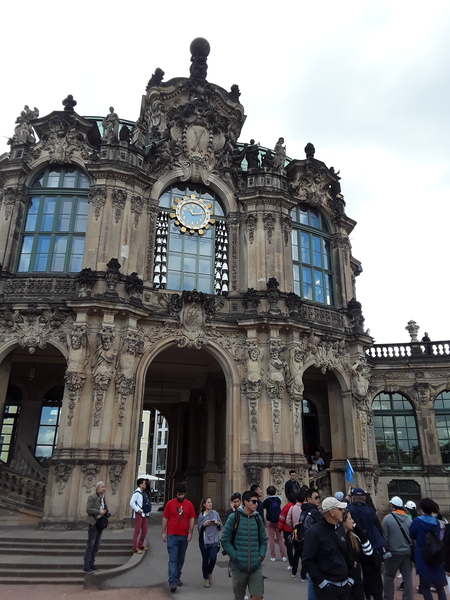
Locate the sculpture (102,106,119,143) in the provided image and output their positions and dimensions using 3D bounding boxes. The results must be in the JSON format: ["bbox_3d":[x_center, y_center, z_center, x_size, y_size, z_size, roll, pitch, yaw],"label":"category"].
[{"bbox_3d":[-5.662,-8.811,23.438,0.781,2.003,0.700,4,-22,-9],"label":"sculpture"}]

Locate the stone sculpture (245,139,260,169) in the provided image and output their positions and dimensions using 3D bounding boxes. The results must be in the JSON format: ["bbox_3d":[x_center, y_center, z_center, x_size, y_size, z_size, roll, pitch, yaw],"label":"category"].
[{"bbox_3d":[1.386,-7.289,23.611,0.680,1.880,0.550,4,-23,-9],"label":"stone sculpture"}]

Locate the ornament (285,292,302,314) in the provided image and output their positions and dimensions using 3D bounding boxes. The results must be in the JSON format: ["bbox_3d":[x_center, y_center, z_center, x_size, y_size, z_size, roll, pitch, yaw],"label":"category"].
[{"bbox_3d":[3.052,0.192,20.898,0.700,1.000,0.650,0,-22,0],"label":"ornament"}]

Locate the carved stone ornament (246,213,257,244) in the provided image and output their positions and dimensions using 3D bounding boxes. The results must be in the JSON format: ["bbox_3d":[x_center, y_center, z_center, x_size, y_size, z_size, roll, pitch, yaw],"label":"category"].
[{"bbox_3d":[1.262,-3.428,22.318,0.515,1.648,0.258,-6,-23,16],"label":"carved stone ornament"}]

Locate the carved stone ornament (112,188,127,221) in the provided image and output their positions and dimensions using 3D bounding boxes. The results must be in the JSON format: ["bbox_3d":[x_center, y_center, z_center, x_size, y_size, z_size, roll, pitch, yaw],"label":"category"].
[{"bbox_3d":[-4.535,-4.107,20.145,0.600,1.720,0.250,6,-23,-12],"label":"carved stone ornament"}]

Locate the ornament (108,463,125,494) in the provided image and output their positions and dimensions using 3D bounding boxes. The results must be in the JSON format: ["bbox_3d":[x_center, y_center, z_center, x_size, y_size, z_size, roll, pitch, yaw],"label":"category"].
[{"bbox_3d":[-3.794,6.252,16.289,0.608,0.978,0.258,20,-29,-39],"label":"ornament"}]

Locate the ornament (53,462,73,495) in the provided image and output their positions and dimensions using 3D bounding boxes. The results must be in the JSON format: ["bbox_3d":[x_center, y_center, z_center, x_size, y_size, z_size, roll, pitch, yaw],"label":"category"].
[{"bbox_3d":[-5.469,5.994,15.753,0.640,1.020,0.200,1,-22,0],"label":"ornament"}]

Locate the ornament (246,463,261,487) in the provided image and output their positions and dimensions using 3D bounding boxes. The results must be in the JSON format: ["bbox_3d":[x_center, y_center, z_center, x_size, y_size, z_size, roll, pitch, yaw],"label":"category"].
[{"bbox_3d":[1.136,7.039,18.620,0.580,1.000,0.350,1,-21,0],"label":"ornament"}]

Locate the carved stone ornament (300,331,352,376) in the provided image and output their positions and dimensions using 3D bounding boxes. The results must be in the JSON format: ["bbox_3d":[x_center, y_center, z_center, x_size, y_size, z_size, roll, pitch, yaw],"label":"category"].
[{"bbox_3d":[4.416,2.312,20.688,2.750,1.980,0.500,12,-25,-25],"label":"carved stone ornament"}]

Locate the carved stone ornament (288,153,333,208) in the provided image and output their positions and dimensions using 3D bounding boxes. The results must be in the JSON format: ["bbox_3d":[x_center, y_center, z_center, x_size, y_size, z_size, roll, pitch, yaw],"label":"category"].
[{"bbox_3d":[4.371,-6.083,23.915,2.403,2.937,0.731,13,-25,-28],"label":"carved stone ornament"}]

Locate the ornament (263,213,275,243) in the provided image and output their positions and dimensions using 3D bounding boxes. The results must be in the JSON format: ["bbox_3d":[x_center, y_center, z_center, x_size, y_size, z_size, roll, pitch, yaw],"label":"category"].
[{"bbox_3d":[2.063,-3.363,21.727,0.580,1.720,0.250,7,-23,-15],"label":"ornament"}]

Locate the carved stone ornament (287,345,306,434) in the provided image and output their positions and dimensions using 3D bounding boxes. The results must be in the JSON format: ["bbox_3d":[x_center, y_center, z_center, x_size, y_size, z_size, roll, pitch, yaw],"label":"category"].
[{"bbox_3d":[2.929,3.616,19.007,0.845,3.708,0.567,17,-27,-35],"label":"carved stone ornament"}]

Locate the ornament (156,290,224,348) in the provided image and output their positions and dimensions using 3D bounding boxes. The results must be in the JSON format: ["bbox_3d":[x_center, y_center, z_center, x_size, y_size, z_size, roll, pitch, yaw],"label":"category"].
[{"bbox_3d":[-1.544,0.876,21.037,3.090,2.495,0.800,7,-22,-15],"label":"ornament"}]

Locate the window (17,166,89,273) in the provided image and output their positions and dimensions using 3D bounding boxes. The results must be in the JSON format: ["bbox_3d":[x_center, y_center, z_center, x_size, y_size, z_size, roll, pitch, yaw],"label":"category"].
[{"bbox_3d":[-7.200,-3.562,19.948,2.801,5.264,0.313,1,-22,0],"label":"window"}]

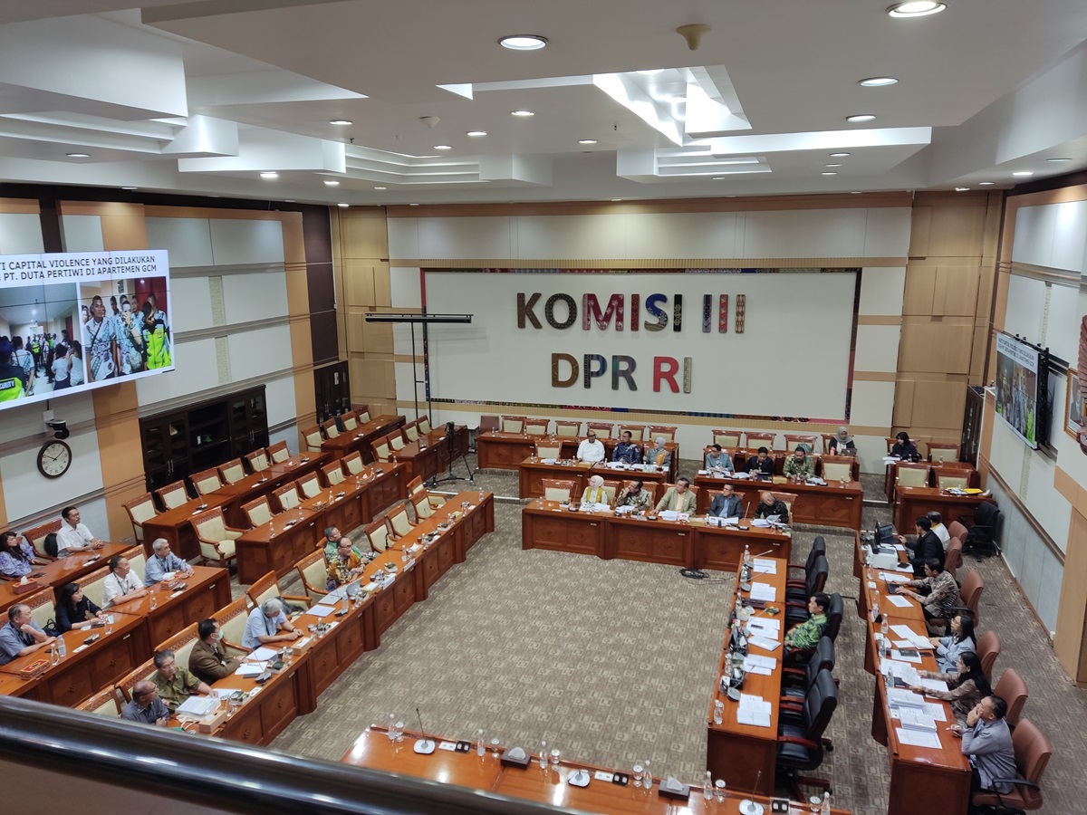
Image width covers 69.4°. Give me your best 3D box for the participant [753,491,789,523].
[{"bbox_3d":[3.890,2.037,13.536,0.570,1.180,0.720,3,13,18],"label":"participant"}]

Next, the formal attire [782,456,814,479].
[{"bbox_3d":[4.922,1.301,15.163,0.560,0.680,0.500,3,13,18],"label":"formal attire"}]

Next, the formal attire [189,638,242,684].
[{"bbox_3d":[-3.693,2.891,8.992,0.630,0.600,0.580,2,13,13],"label":"formal attire"}]

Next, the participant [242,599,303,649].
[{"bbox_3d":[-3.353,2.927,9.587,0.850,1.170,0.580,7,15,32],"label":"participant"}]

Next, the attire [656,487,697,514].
[{"bbox_3d":[2.265,1.725,13.711,0.660,0.620,0.600,3,13,18],"label":"attire"}]

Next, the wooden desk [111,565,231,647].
[{"bbox_3d":[-4.909,2.781,10.527,0.620,0.770,1.480,3,13,17],"label":"wooden desk"}]

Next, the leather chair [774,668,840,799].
[{"bbox_3d":[2.557,3.244,7.841,0.700,1.160,0.660,3,13,18],"label":"leather chair"}]

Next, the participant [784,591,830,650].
[{"bbox_3d":[3.136,2.849,9.601,0.710,1.270,0.530,3,13,16],"label":"participant"}]

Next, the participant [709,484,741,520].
[{"bbox_3d":[3.076,1.956,13.427,0.540,1.270,0.780,3,13,18],"label":"participant"}]

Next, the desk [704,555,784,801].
[{"bbox_3d":[2.640,3.072,9.808,0.670,0.770,4.520,3,13,18],"label":"desk"}]

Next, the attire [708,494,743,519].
[{"bbox_3d":[3.220,1.805,13.798,0.550,0.650,0.430,3,13,18],"label":"attire"}]

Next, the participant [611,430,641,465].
[{"bbox_3d":[1.731,1.218,16.184,0.580,1.320,0.780,3,13,18],"label":"participant"}]

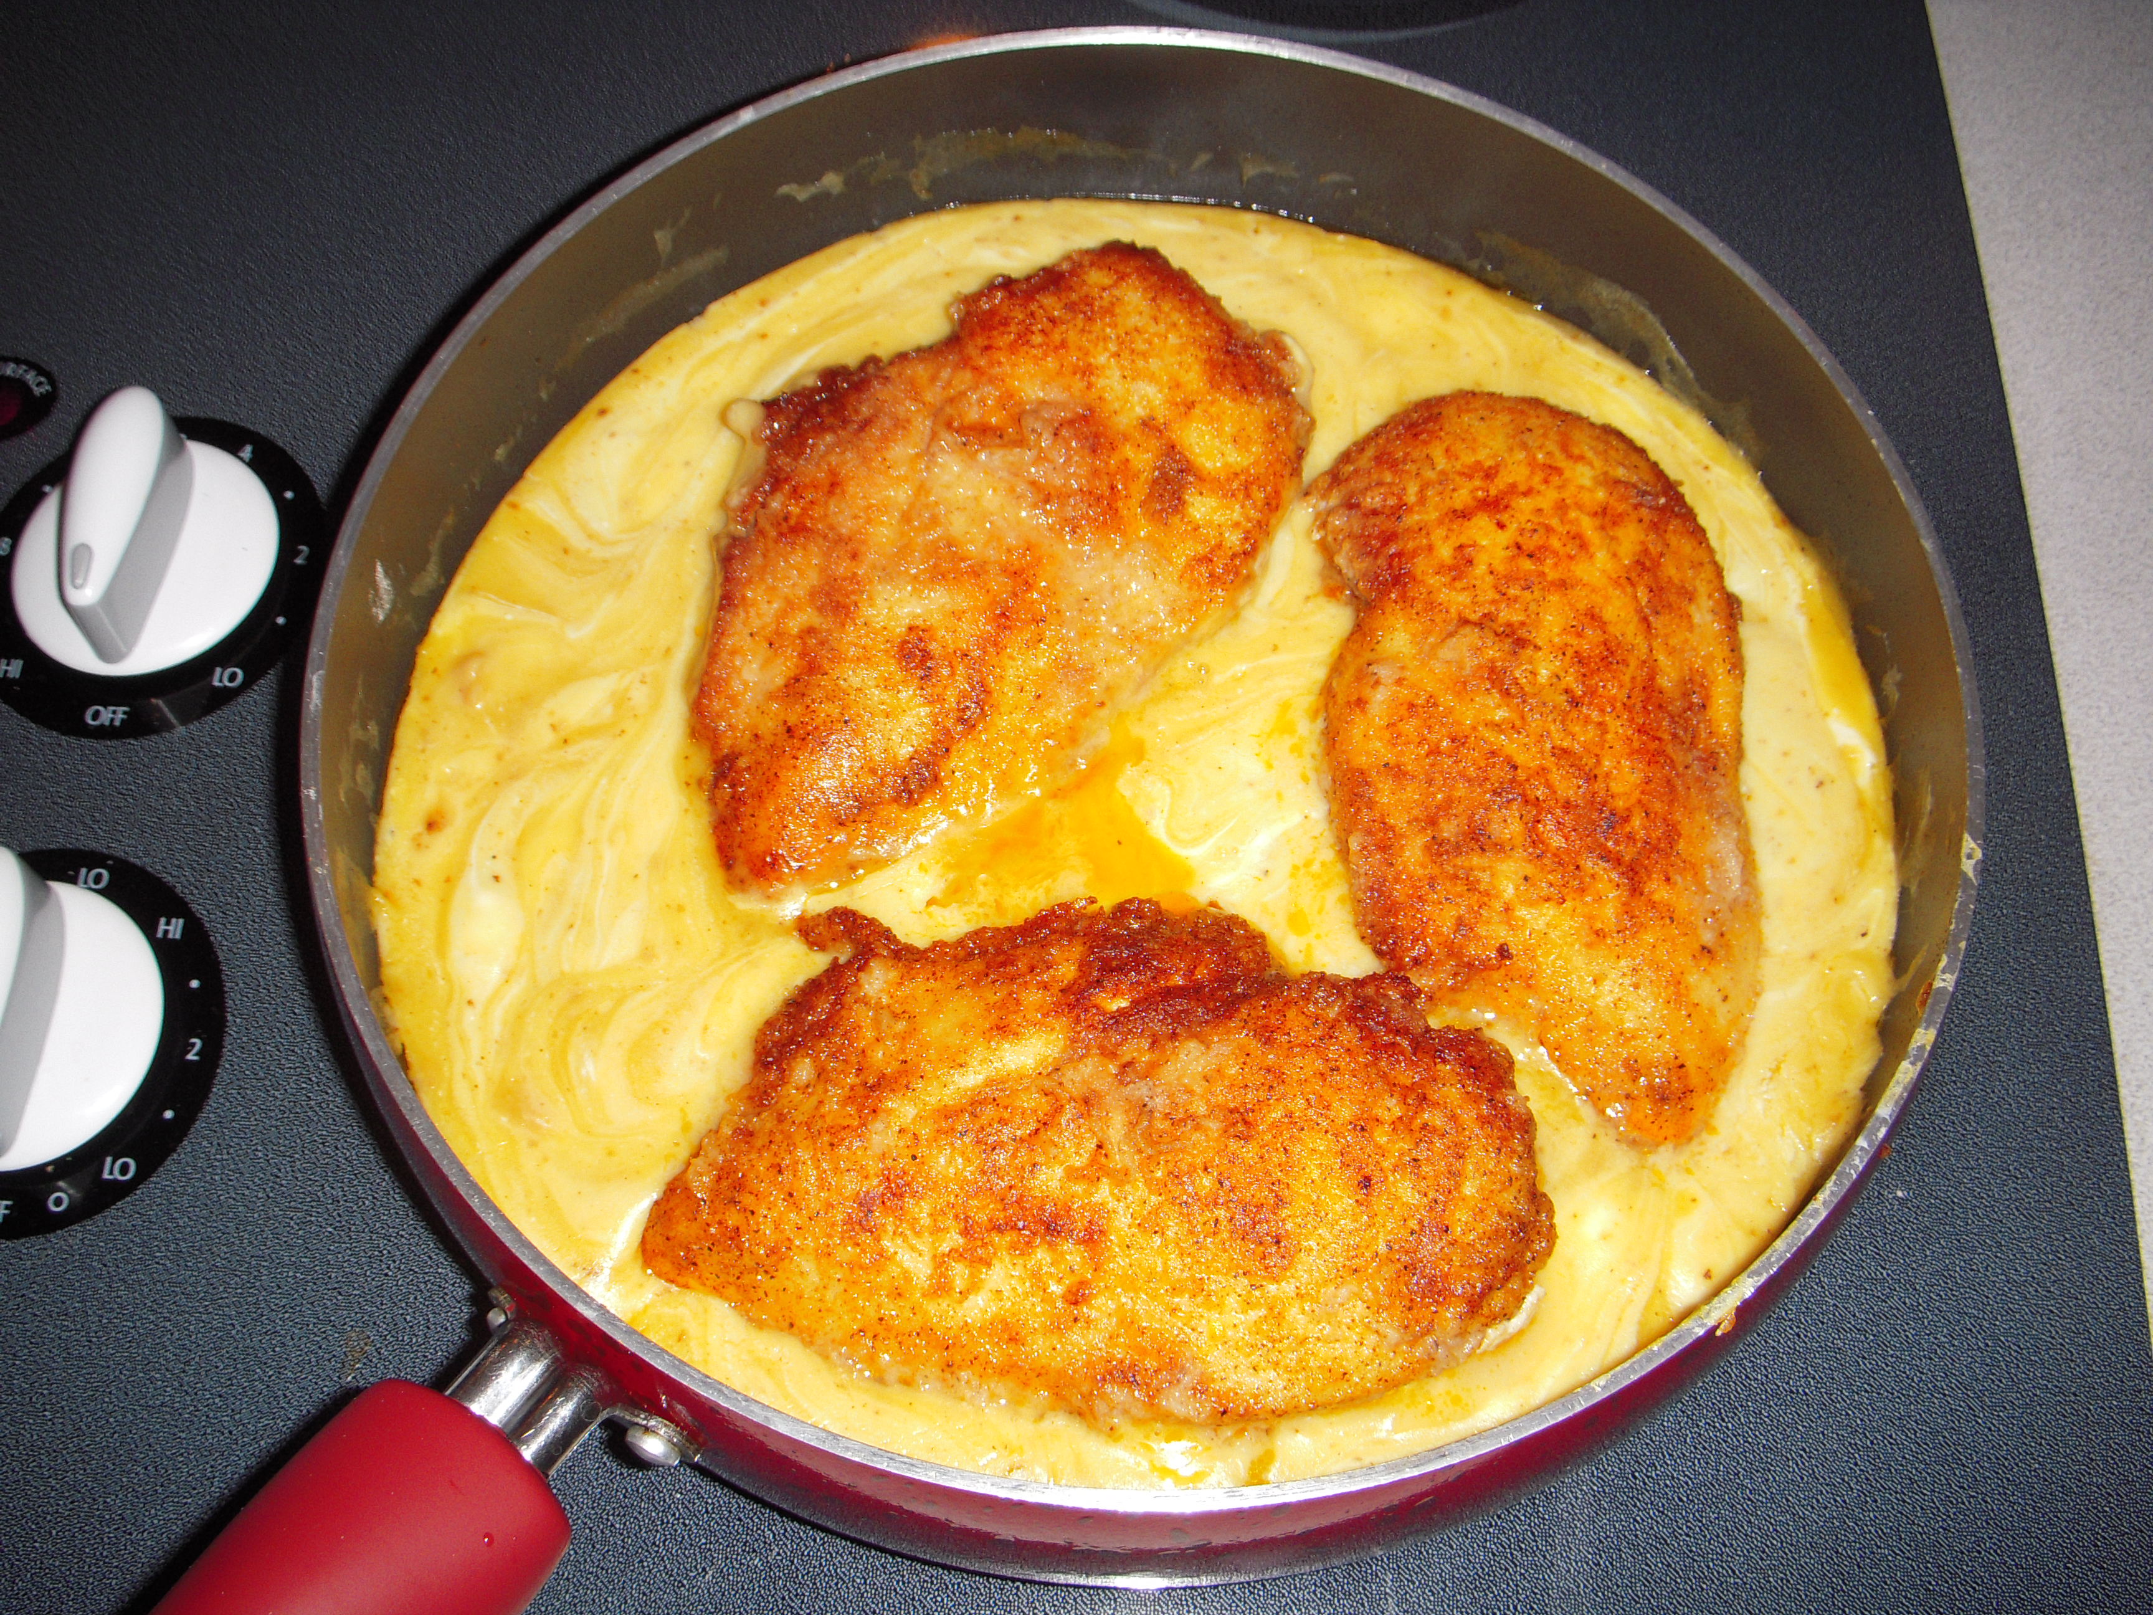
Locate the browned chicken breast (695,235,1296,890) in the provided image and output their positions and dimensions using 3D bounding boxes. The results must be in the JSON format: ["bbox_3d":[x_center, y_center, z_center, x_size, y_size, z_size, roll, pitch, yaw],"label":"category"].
[{"bbox_3d":[-0.026,-0.052,0.483,0.111,0.026,0.169,32,68,16],"label":"browned chicken breast"}]

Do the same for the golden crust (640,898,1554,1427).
[{"bbox_3d":[0.005,0.063,0.424,0.158,0.026,0.097,4,63,2],"label":"golden crust"}]

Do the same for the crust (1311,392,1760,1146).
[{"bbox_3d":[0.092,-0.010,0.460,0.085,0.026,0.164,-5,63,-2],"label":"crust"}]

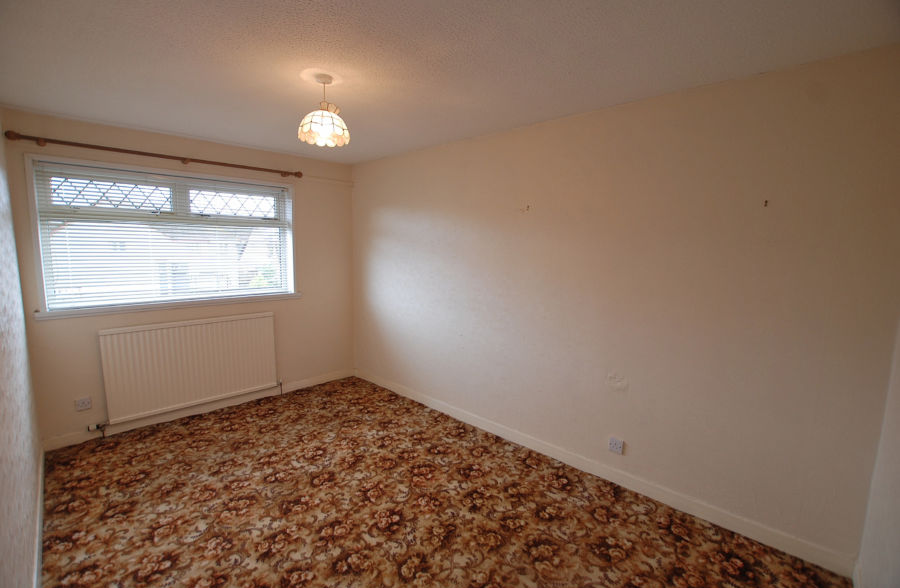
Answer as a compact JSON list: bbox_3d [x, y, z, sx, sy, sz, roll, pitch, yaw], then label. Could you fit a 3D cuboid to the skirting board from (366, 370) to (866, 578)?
[{"bbox_3d":[0.392,1.106,3.025,3.947,0.098,0.020,7,10,40],"label":"skirting board"}]

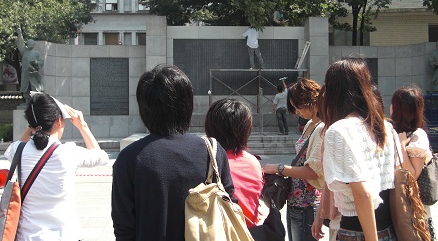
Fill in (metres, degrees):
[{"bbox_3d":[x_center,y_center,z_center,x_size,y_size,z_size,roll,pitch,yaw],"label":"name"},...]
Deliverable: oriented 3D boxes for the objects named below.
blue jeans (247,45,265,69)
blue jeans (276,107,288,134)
[{"bbox_3d":[1.285,-2.240,20.500,0.560,0.820,0.320,0,1,2],"label":"blue jeans"},{"bbox_3d":[2.240,0.000,20.500,0.420,0.950,0.320,0,1,3],"label":"blue jeans"}]

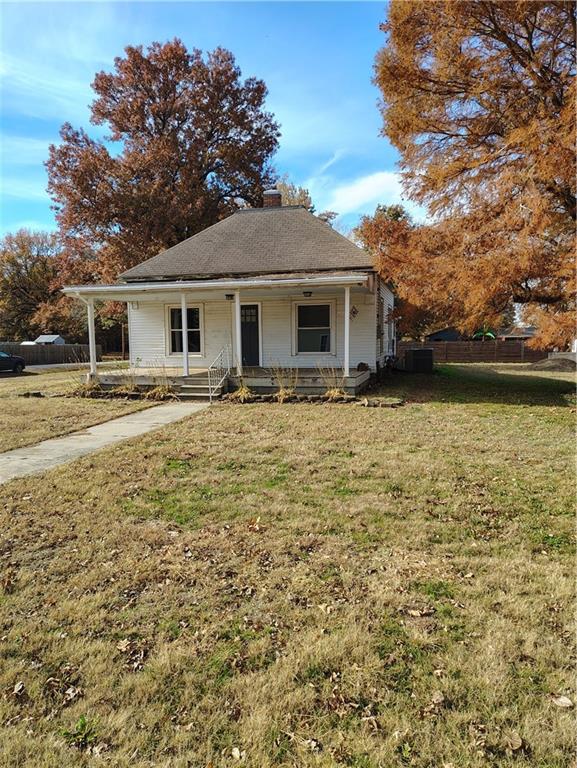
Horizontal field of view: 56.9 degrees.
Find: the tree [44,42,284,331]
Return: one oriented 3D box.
[{"bbox_3d":[-7.421,-10.989,32.935,14.200,19.610,13.800,-1,5,0],"label":"tree"}]

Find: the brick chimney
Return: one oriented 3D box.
[{"bbox_3d":[-0.628,-7.197,20.898,0.620,0.850,0.580,1,6,15],"label":"brick chimney"}]

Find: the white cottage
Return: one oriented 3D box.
[{"bbox_3d":[-0.847,-3.750,19.948,8.970,7.100,11.600,1,6,15],"label":"white cottage"}]

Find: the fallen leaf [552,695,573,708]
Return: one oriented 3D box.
[{"bbox_3d":[1.206,1.395,2.341,0.085,0.025,0.055,3,7,36],"label":"fallen leaf"}]

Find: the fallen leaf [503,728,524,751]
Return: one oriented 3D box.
[{"bbox_3d":[0.895,1.420,2.129,0.075,0.030,0.090,-4,6,-27],"label":"fallen leaf"}]

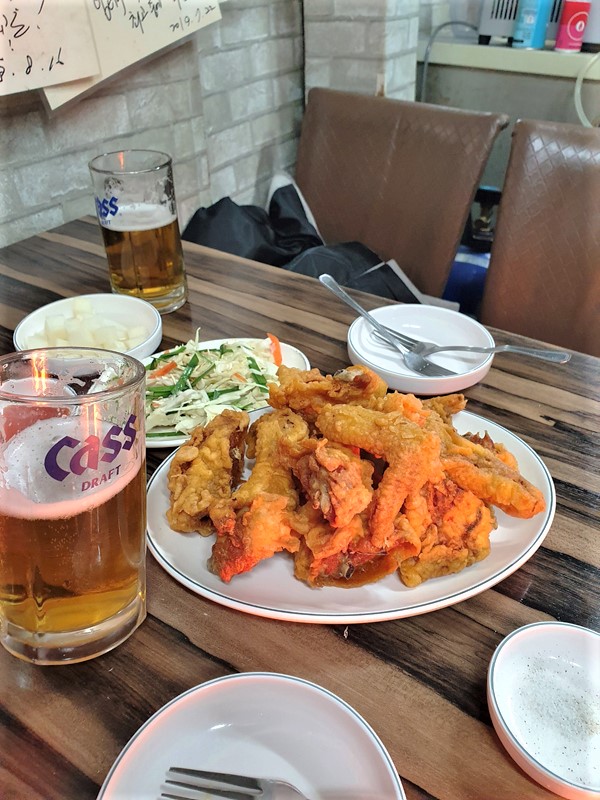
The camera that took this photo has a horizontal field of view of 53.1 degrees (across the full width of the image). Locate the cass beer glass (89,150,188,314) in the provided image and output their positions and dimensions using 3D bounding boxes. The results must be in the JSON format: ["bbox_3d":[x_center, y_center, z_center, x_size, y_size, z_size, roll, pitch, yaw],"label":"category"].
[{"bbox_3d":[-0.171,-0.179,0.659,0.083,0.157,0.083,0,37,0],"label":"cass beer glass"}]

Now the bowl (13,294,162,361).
[{"bbox_3d":[-0.218,-0.069,0.626,0.145,0.019,0.145,0,37,0],"label":"bowl"}]

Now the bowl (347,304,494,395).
[{"bbox_3d":[0.120,-0.054,0.604,0.144,0.019,0.144,0,37,0],"label":"bowl"}]

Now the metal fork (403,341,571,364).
[{"bbox_3d":[0.165,-0.053,0.596,0.190,0.022,0.025,11,38,20],"label":"metal fork"}]

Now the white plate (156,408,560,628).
[{"bbox_3d":[0.037,0.068,0.438,0.295,0.024,0.211,-7,37,-8],"label":"white plate"}]

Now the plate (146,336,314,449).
[{"bbox_3d":[-0.090,-0.004,0.538,0.213,0.021,0.137,-16,40,-20],"label":"plate"}]

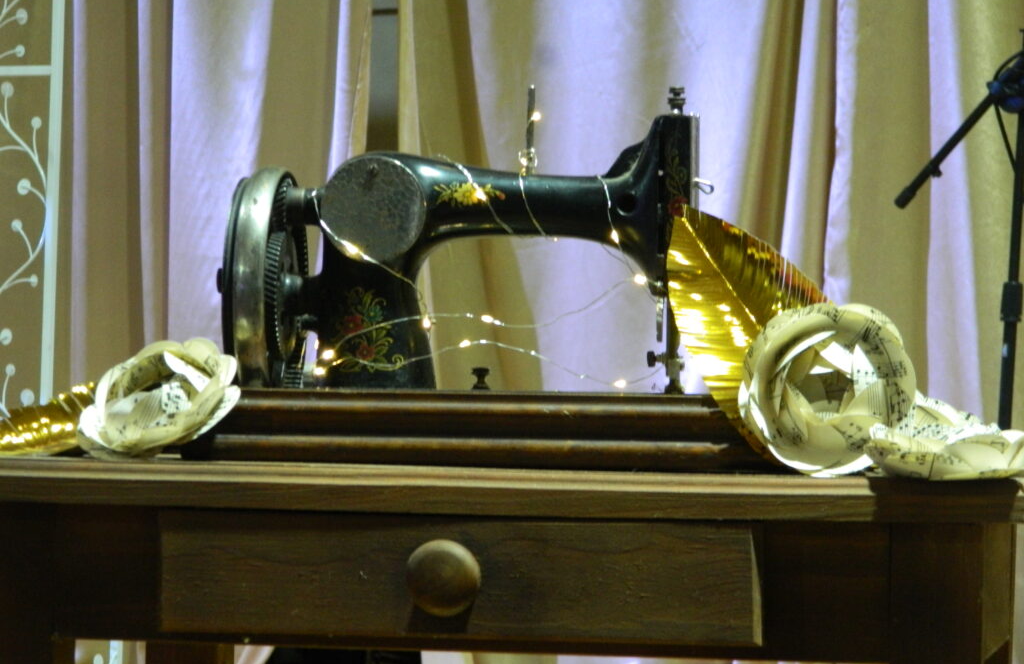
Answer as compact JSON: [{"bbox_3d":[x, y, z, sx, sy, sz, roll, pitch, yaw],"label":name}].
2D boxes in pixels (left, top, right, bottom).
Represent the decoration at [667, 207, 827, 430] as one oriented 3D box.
[{"bbox_3d":[0.166,-0.005,2.640,0.108,0.188,0.045,-35,-12,1],"label":"decoration"}]

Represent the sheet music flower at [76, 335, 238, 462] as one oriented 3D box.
[{"bbox_3d":[-0.250,0.049,2.700,0.112,0.058,0.112,-10,39,23],"label":"sheet music flower"}]

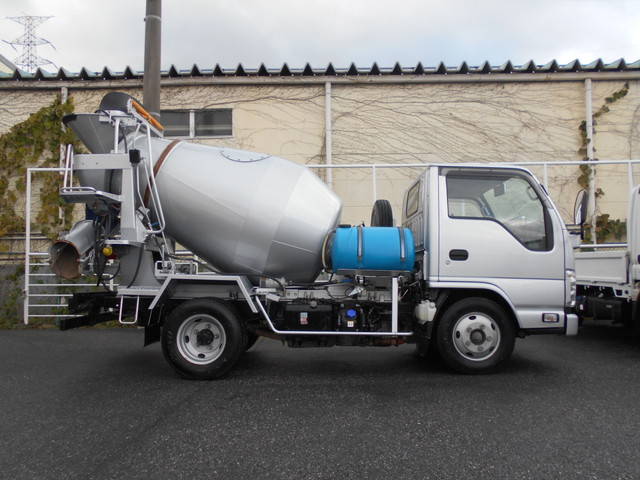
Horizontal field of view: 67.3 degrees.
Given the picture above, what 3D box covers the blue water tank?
[{"bbox_3d":[0.462,0.099,4.667,0.830,0.435,0.435,-1,-3,-1],"label":"blue water tank"}]

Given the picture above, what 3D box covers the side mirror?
[{"bbox_3d":[2.319,-0.284,4.268,0.080,0.335,0.180,-1,-3,11],"label":"side mirror"}]

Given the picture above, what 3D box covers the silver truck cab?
[{"bbox_3d":[1.686,0.107,5.162,1.500,1.610,1.690,-1,-3,-1],"label":"silver truck cab"}]

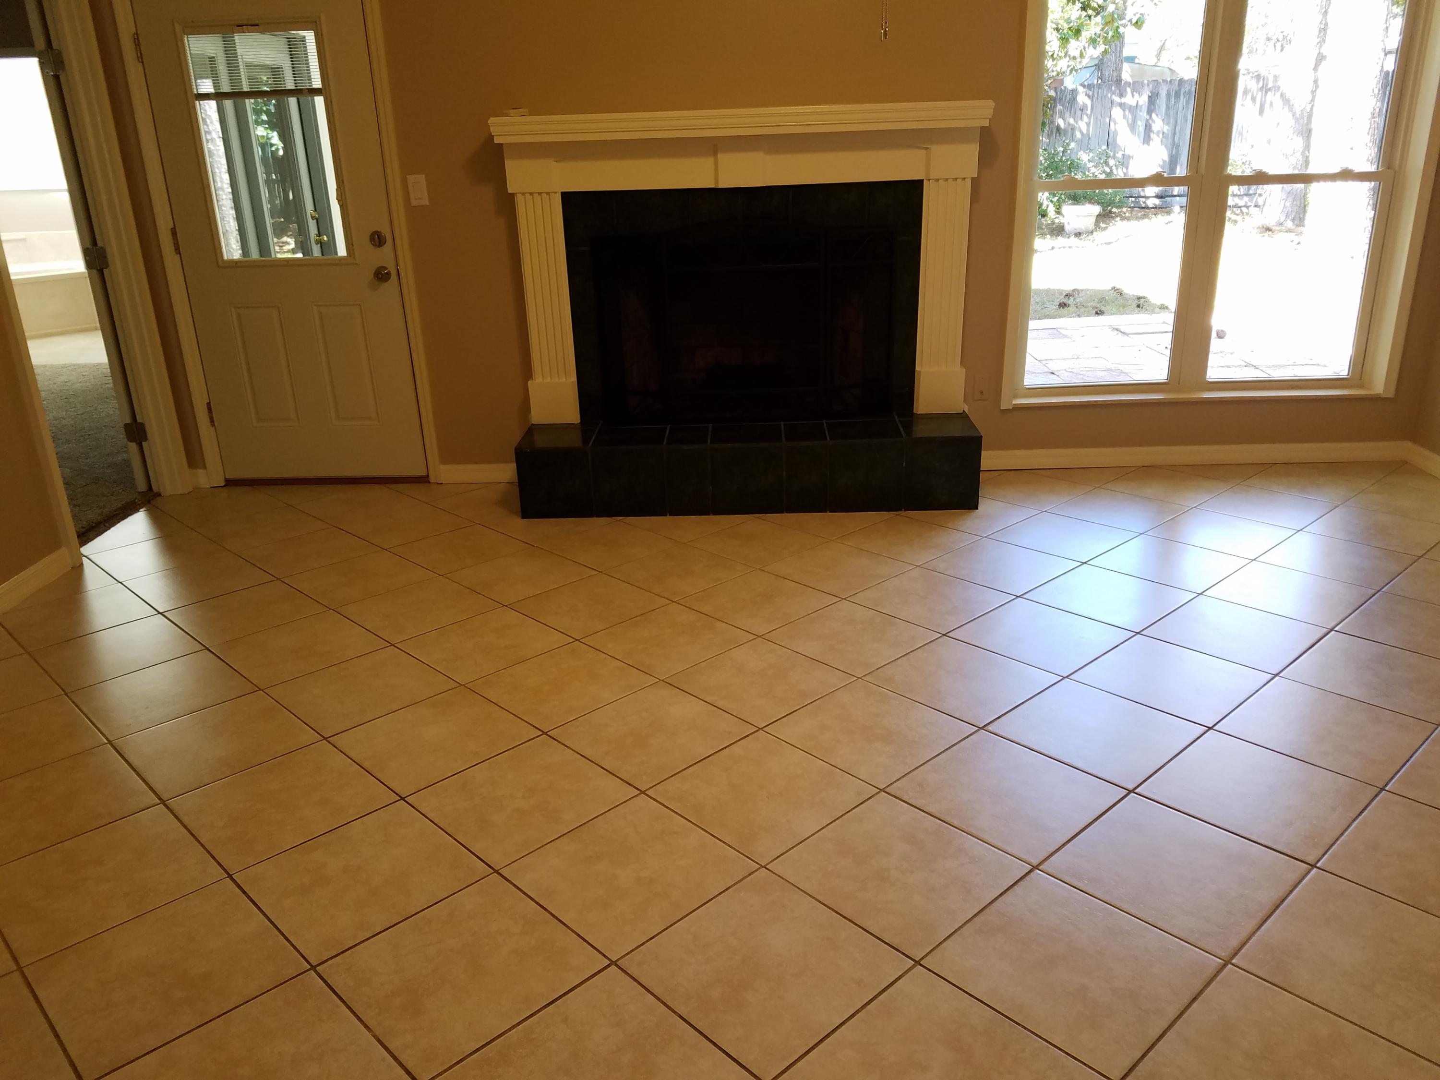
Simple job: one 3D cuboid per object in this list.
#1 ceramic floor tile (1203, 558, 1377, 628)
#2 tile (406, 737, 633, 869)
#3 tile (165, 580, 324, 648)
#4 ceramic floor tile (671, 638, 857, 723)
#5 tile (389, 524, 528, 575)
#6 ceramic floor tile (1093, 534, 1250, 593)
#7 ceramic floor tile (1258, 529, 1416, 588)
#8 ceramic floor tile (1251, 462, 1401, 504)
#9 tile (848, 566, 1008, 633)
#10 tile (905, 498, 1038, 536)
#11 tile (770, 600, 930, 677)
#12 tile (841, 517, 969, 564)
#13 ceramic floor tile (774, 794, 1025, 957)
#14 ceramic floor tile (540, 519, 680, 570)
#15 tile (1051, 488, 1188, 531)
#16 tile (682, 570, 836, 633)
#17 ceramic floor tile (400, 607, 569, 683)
[{"bbox_3d":[1.812,0.170,3.447,0.397,0.010,0.397,-19,26,-39],"label":"ceramic floor tile"},{"bbox_3d":[-0.463,0.602,2.533,0.396,0.010,0.396,-19,26,-39],"label":"tile"},{"bbox_3d":[-1.625,0.250,3.714,0.396,0.010,0.396,-19,26,-40],"label":"tile"},{"bbox_3d":[0.110,0.395,2.980,0.397,0.010,0.397,-19,26,-40],"label":"ceramic floor tile"},{"bbox_3d":[-0.997,0.032,4.097,0.397,0.010,0.397,-20,26,-40],"label":"tile"},{"bbox_3d":[1.630,0.084,3.929,0.405,0.010,0.405,-19,26,-39],"label":"ceramic floor tile"},{"bbox_3d":[2.145,0.068,3.758,0.396,0.010,0.396,-19,26,-39],"label":"ceramic floor tile"},{"bbox_3d":[2.449,-0.234,4.516,0.397,0.010,0.397,-19,26,-39],"label":"ceramic floor tile"},{"bbox_3d":[0.704,0.196,3.568,0.397,0.010,0.397,-19,26,-40],"label":"tile"},{"bbox_3d":[1.020,-0.106,4.372,0.397,0.010,0.397,-19,26,-40],"label":"tile"},{"bbox_3d":[0.419,0.311,3.410,0.403,0.010,0.403,-19,26,-40],"label":"tile"},{"bbox_3d":[0.723,-0.001,4.112,0.397,0.010,0.397,-19,26,-40],"label":"tile"},{"bbox_3d":[0.383,0.708,2.317,0.397,0.010,0.397,-19,26,-40],"label":"ceramic floor tile"},{"bbox_3d":[-0.421,0.025,4.124,0.396,0.010,0.396,-19,26,-39],"label":"ceramic floor tile"},{"bbox_3d":[1.633,-0.119,4.420,0.396,0.010,0.396,-19,26,-40],"label":"tile"},{"bbox_3d":[0.130,0.206,3.572,0.396,0.010,0.396,-19,26,-39],"label":"tile"},{"bbox_3d":[-0.764,0.334,3.453,0.403,0.010,0.403,-20,26,-40],"label":"ceramic floor tile"}]

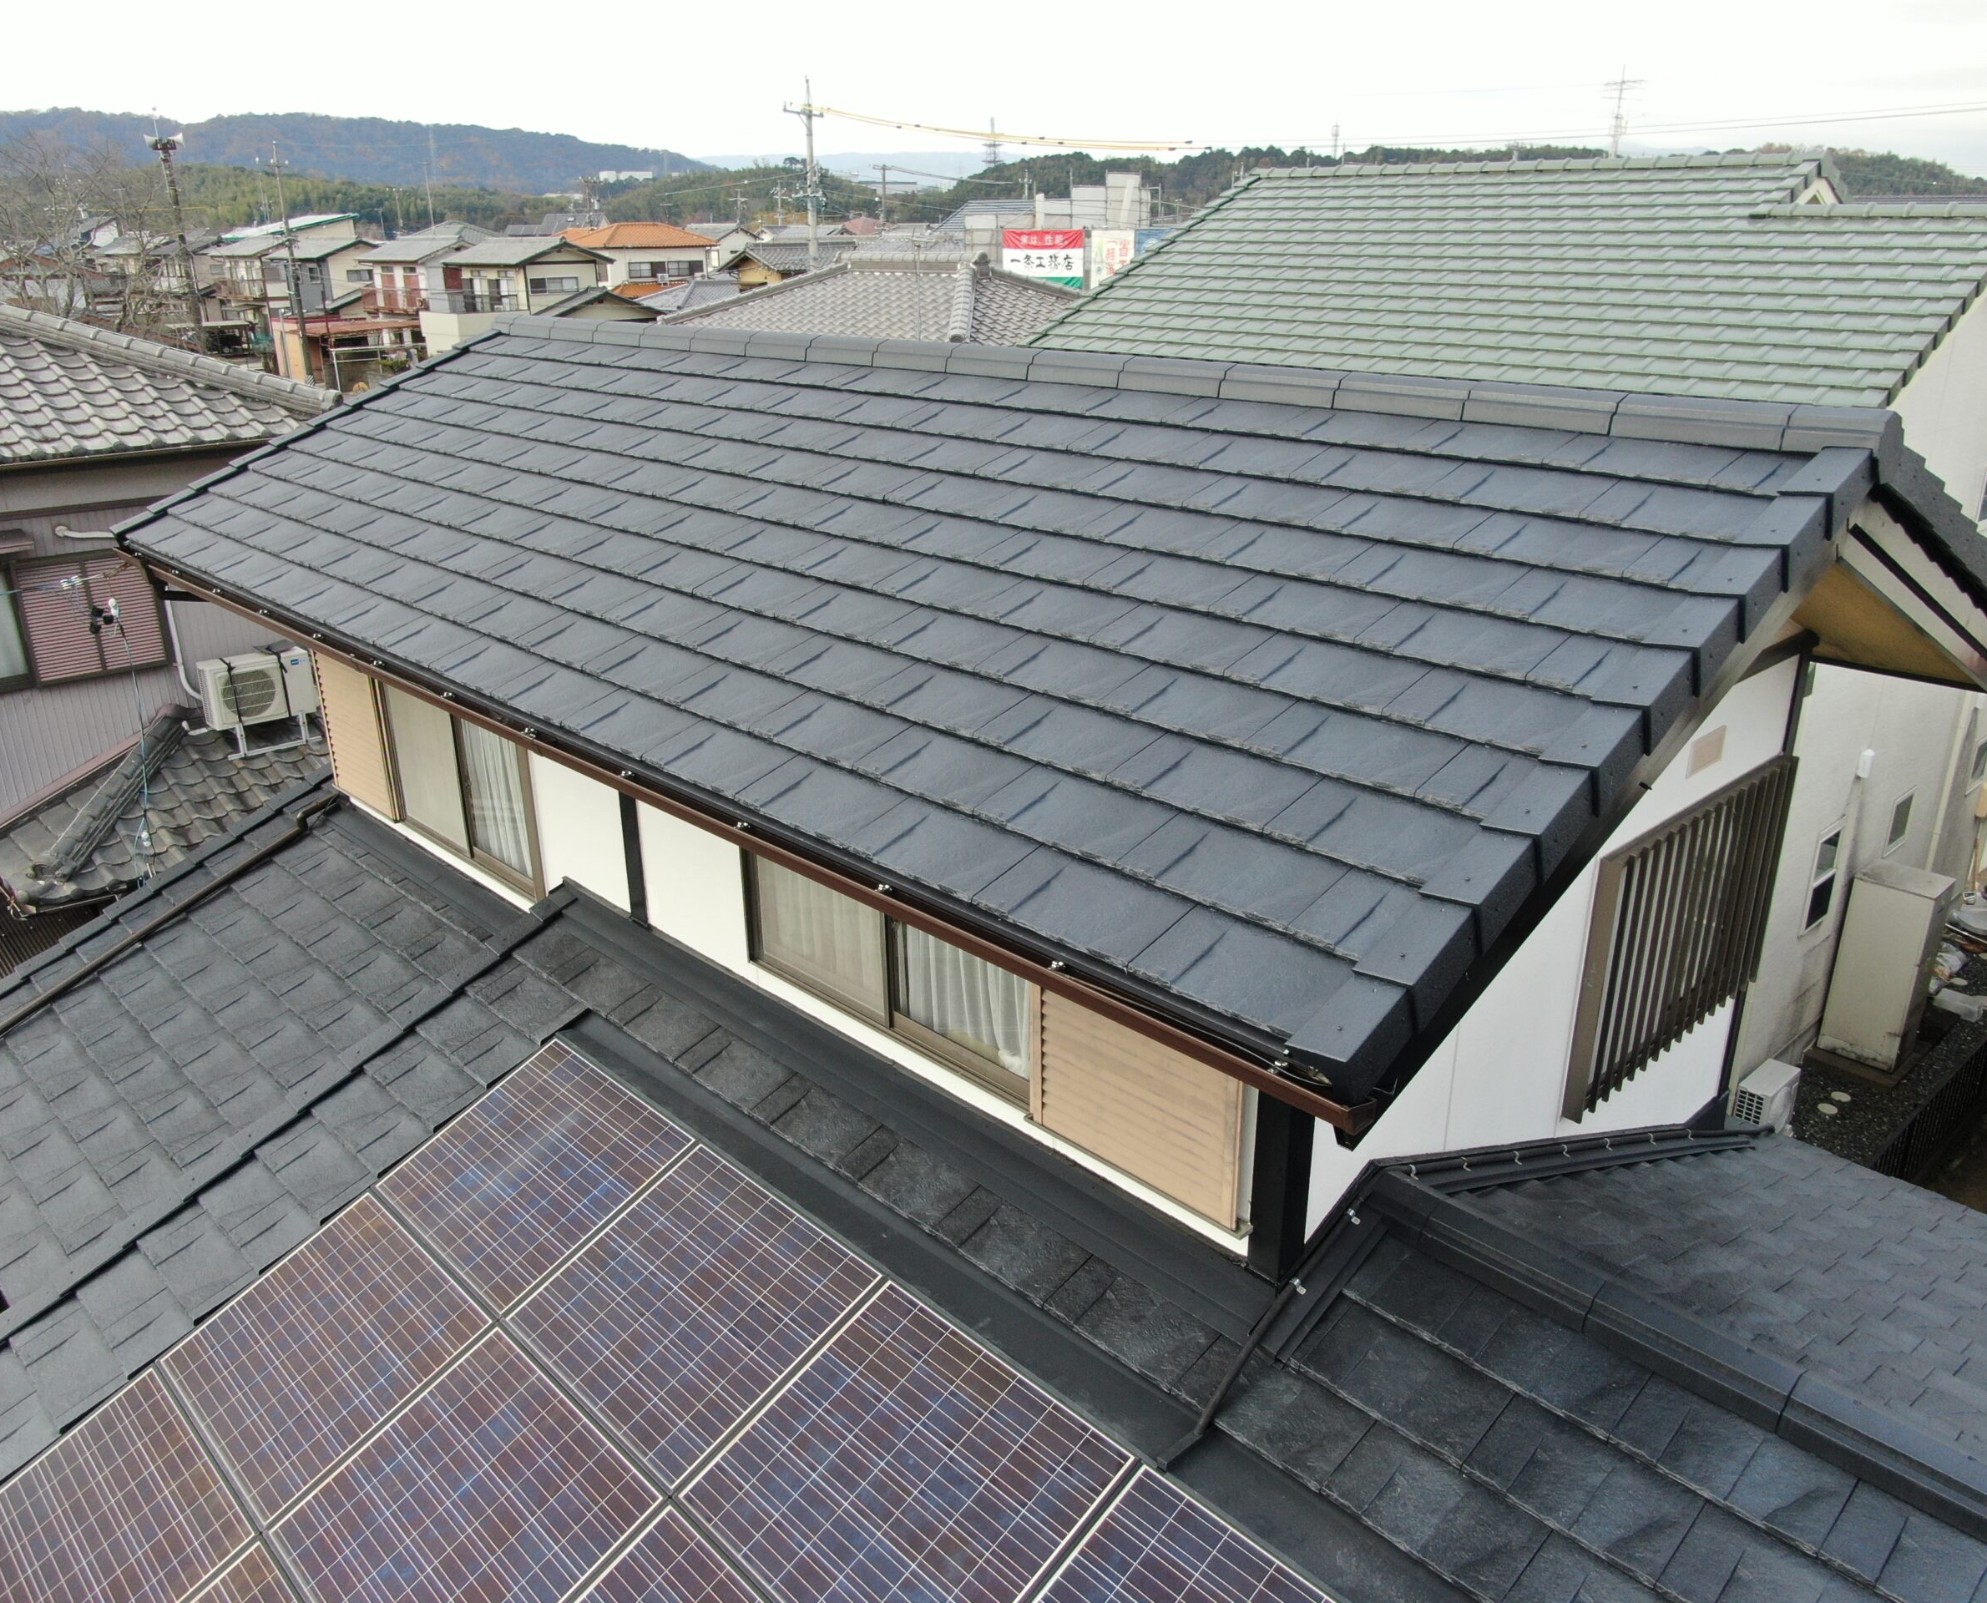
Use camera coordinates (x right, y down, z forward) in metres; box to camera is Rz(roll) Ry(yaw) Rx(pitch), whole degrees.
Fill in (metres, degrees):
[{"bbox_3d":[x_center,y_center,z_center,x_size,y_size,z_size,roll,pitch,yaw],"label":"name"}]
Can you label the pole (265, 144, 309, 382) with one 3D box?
[{"bbox_3d":[-30.436,-22.488,64.787,1.100,11.423,0.500,0,21,0],"label":"pole"}]

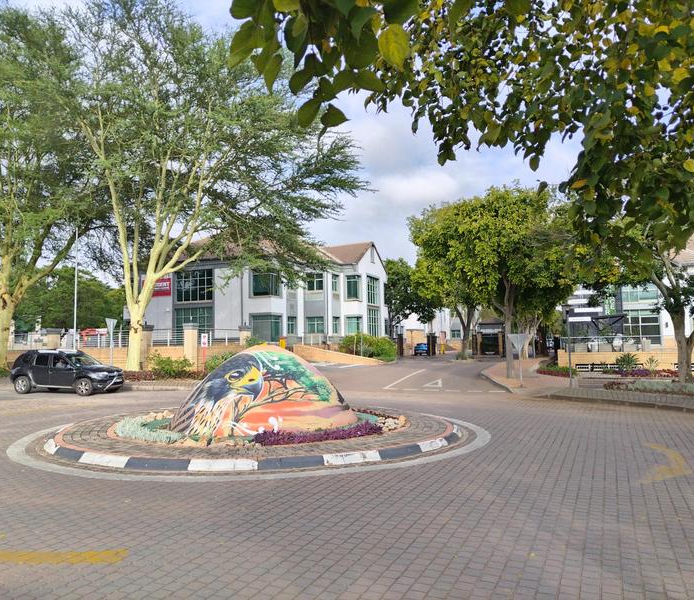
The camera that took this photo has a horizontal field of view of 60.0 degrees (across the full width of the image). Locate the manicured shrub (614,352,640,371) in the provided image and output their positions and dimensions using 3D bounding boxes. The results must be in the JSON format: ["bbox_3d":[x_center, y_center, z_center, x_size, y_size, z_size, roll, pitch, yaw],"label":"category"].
[{"bbox_3d":[14.187,3.147,30.500,1.200,1.000,1.200,-1,-4,0],"label":"manicured shrub"}]

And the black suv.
[{"bbox_3d":[-10.834,2.790,23.418,4.310,1.690,1.830,-2,-4,14],"label":"black suv"}]

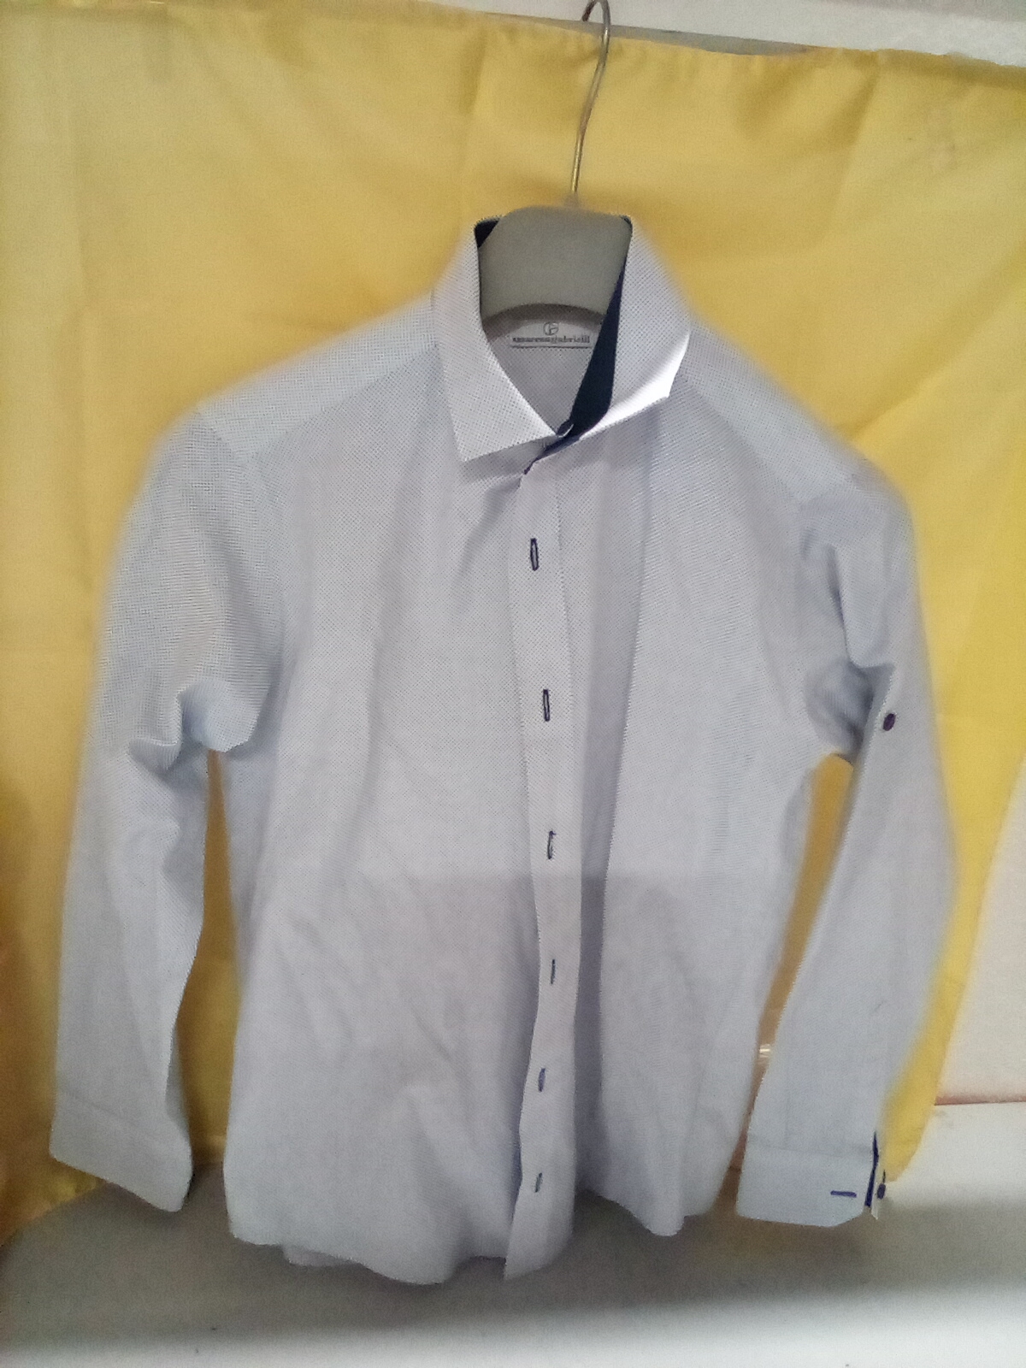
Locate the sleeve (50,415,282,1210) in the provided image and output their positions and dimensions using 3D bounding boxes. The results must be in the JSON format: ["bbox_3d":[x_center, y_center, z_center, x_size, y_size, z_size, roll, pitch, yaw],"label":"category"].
[{"bbox_3d":[-0.211,0.096,0.673,0.125,0.520,0.110,9,20,-5],"label":"sleeve"}]

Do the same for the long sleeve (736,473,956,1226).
[{"bbox_3d":[0.204,0.122,0.695,0.130,0.520,0.110,0,21,-2],"label":"long sleeve"}]

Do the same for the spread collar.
[{"bbox_3d":[0.023,-0.180,0.572,0.131,0.120,0.120,4,21,-3],"label":"spread collar"}]

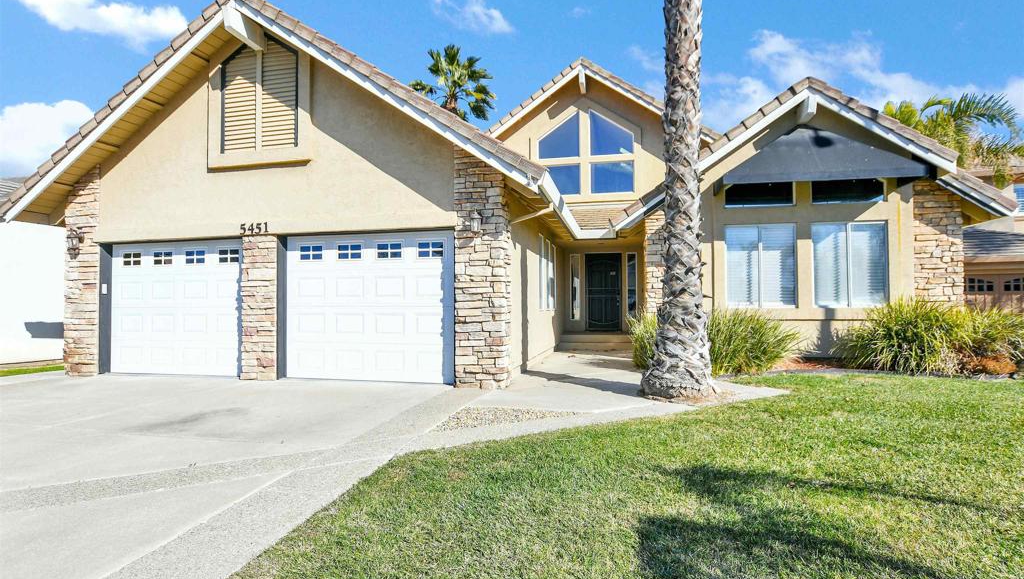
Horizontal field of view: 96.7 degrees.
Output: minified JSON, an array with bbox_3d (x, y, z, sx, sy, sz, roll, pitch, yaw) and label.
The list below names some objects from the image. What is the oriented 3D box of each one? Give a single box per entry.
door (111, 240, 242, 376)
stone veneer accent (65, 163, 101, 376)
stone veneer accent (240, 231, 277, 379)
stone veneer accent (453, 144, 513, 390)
[{"bbox_3d":[-5.354,0.287,7.345,2.763,2.125,0.080,-1,-1,13],"label":"door"},{"bbox_3d":[-7.032,-0.302,7.622,0.720,3.460,0.300,-1,-1,13],"label":"stone veneer accent"},{"bbox_3d":[-3.716,0.273,6.835,0.620,2.135,0.240,-1,-1,13],"label":"stone veneer accent"},{"bbox_3d":[-0.396,-0.370,6.136,0.720,3.350,0.300,-1,-1,13],"label":"stone veneer accent"}]

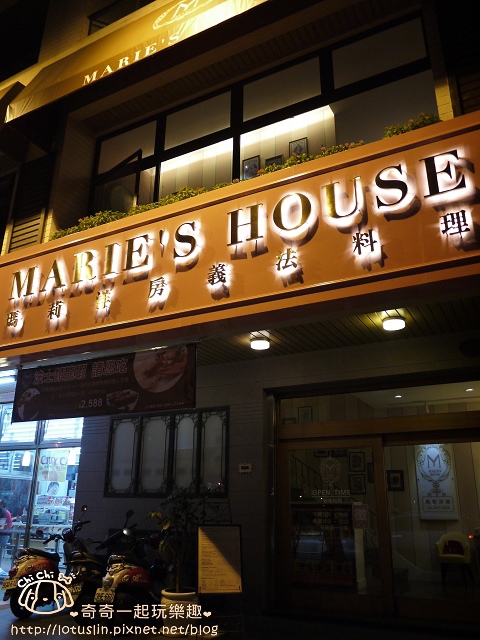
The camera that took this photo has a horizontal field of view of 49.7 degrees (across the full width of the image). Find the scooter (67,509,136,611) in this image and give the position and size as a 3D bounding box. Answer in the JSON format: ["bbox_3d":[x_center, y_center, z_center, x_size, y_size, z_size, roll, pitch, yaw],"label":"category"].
[{"bbox_3d":[-1.653,3.271,6.828,0.680,1.180,1.740,-5,-20,15],"label":"scooter"}]

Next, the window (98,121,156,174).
[{"bbox_3d":[-2.074,-3.157,9.479,1.309,0.755,0.060,-10,-22,26],"label":"window"}]

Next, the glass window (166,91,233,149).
[{"bbox_3d":[-0.727,-3.379,8.800,1.308,0.747,0.060,-10,-22,26],"label":"glass window"}]

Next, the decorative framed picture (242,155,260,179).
[{"bbox_3d":[0.207,-2.681,9.190,0.329,0.453,0.030,-10,-22,26],"label":"decorative framed picture"}]

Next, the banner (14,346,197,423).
[{"bbox_3d":[-2.127,0.980,7.673,3.489,0.883,0.030,-10,-22,26],"label":"banner"}]

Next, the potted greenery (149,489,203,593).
[{"bbox_3d":[-0.797,2.672,6.331,0.630,1.211,0.630,0,-19,0],"label":"potted greenery"}]

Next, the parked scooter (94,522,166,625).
[{"bbox_3d":[-1.213,3.191,6.505,0.660,1.120,1.700,-5,-20,15],"label":"parked scooter"}]

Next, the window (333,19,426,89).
[{"bbox_3d":[1.968,-3.815,7.437,1.296,0.729,0.060,-10,-22,26],"label":"window"}]

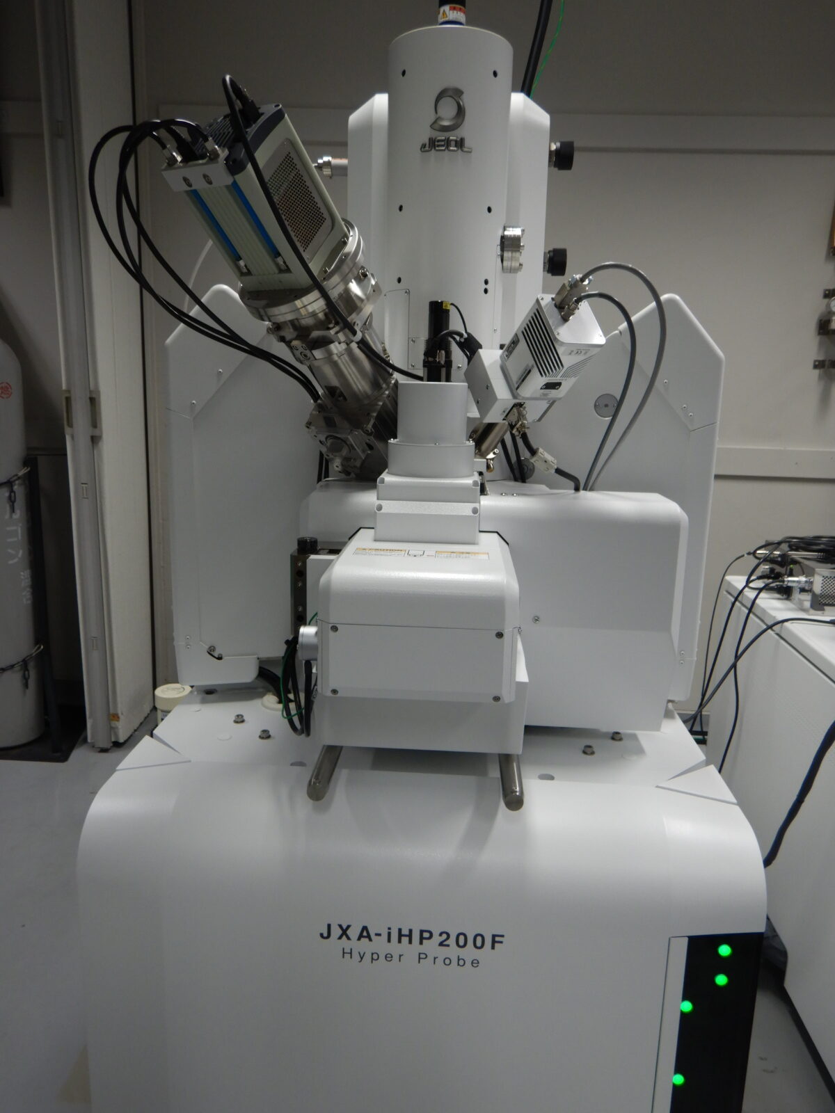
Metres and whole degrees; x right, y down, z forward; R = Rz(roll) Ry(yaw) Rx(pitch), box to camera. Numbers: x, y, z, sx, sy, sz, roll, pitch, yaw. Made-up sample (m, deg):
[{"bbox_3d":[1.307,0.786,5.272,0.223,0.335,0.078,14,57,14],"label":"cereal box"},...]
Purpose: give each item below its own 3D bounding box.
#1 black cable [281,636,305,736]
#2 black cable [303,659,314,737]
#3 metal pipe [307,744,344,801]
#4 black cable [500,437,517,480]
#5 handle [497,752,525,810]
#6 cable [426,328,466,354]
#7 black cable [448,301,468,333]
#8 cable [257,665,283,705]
[{"bbox_3d":[-0.171,0.179,1.066,0.028,0.137,0.050,2,11,3],"label":"black cable"},{"bbox_3d":[-0.149,0.193,1.053,0.011,0.105,0.035,2,11,3],"label":"black cable"},{"bbox_3d":[-0.117,0.274,1.007,0.025,0.025,0.138,2,11,3],"label":"metal pipe"},{"bbox_3d":[0.147,-0.158,1.242,0.026,0.069,0.025,2,11,3],"label":"black cable"},{"bbox_3d":[0.121,0.285,1.007,0.025,0.025,0.138,2,11,3],"label":"handle"},{"bbox_3d":[0.038,-0.296,1.064,0.055,0.034,0.030,2,11,3],"label":"cable"},{"bbox_3d":[0.056,-0.331,1.067,0.026,0.042,0.018,2,11,3],"label":"black cable"},{"bbox_3d":[-0.244,0.214,1.286,0.037,0.061,0.050,2,11,3],"label":"cable"}]

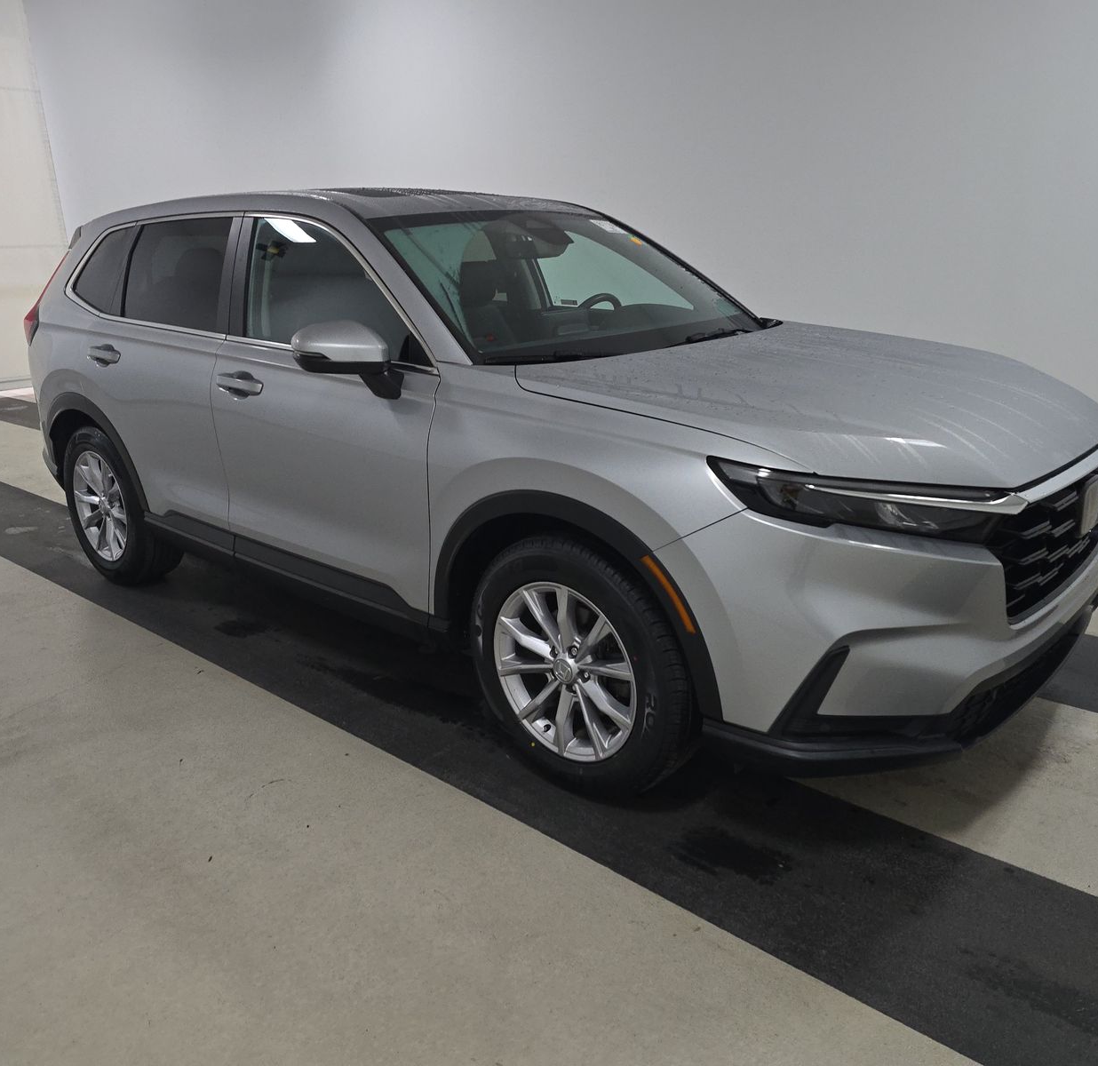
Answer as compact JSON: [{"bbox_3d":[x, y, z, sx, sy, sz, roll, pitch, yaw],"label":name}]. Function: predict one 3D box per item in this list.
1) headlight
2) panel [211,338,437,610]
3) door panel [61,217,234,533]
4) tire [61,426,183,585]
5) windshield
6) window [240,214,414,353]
[{"bbox_3d":[0.678,-0.065,2.087,0.530,0.200,0.420,13,22,39],"label":"headlight"},{"bbox_3d":[-0.735,-0.215,3.057,1.200,0.770,0.130,13,22,39],"label":"panel"},{"bbox_3d":[-1.569,-0.677,3.798,1.320,1.140,0.260,13,22,39],"label":"door panel"},{"bbox_3d":[-1.928,-0.146,4.280,0.725,0.720,0.235,13,22,39],"label":"tire"},{"bbox_3d":[0.088,-0.888,3.320,1.580,0.150,0.880,-19,60,-46],"label":"windshield"},{"bbox_3d":[-0.635,-0.786,2.951,1.050,0.440,0.080,13,-3,39],"label":"window"}]

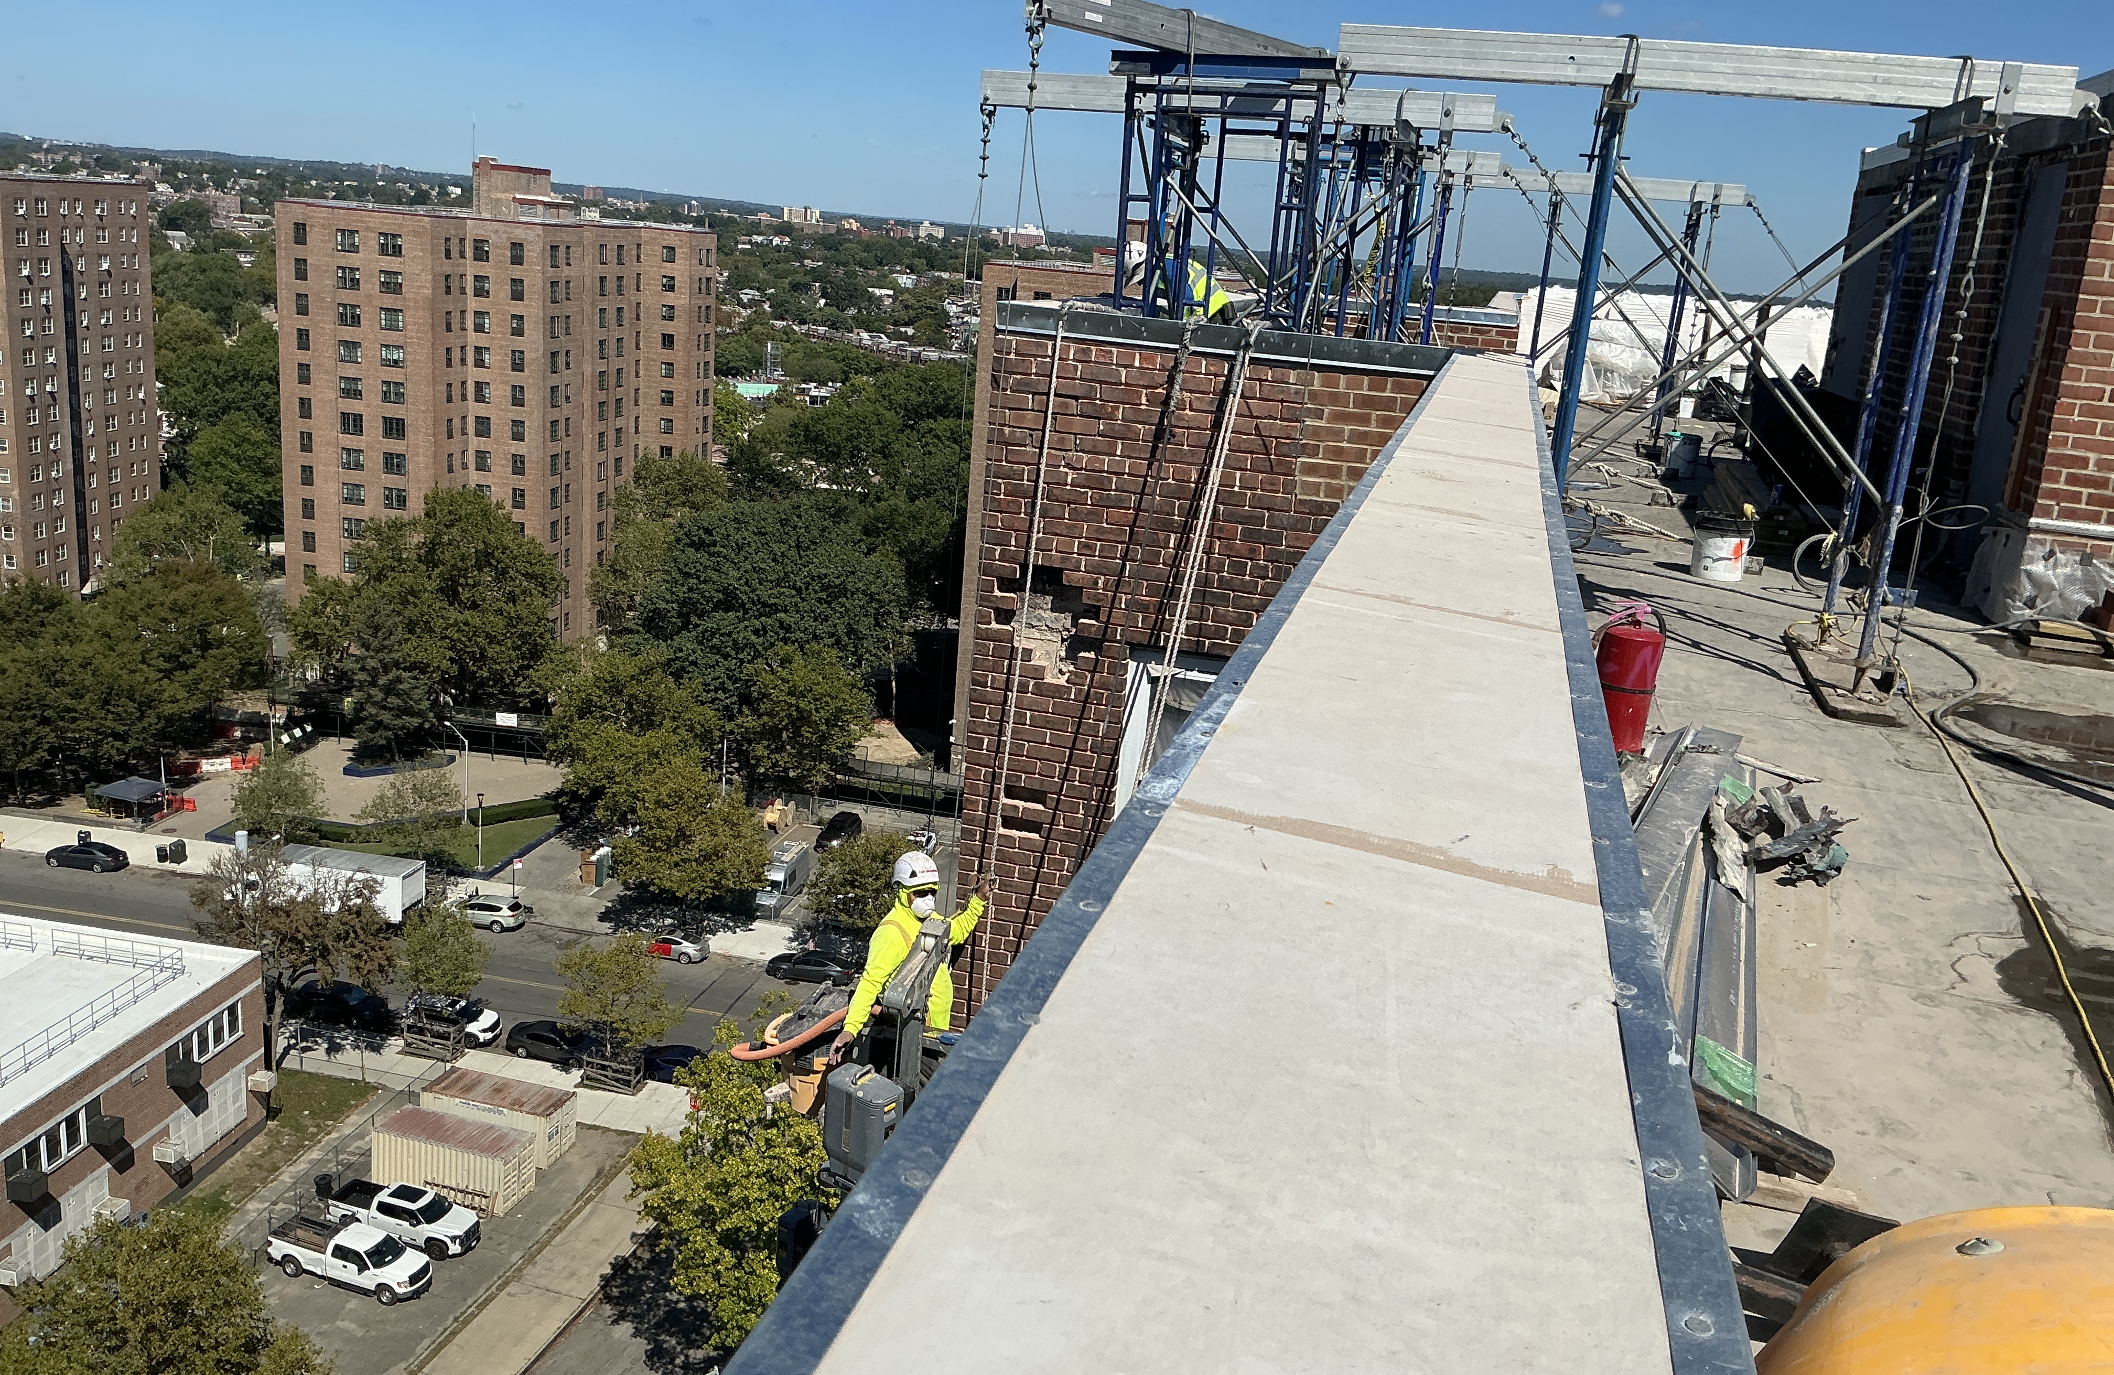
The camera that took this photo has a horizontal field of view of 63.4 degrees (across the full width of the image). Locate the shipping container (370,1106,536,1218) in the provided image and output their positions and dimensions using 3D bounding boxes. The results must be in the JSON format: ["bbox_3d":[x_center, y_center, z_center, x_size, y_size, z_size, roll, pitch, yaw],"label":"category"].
[{"bbox_3d":[-25.165,19.752,71.482,6.060,2.590,2.440,8,15,13],"label":"shipping container"}]

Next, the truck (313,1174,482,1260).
[{"bbox_3d":[-25.710,21.018,67.654,5.900,1.960,2.030,9,15,15],"label":"truck"}]

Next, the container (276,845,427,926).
[{"bbox_3d":[-39.702,11.026,95.862,7.700,2.700,2.500,7,15,7],"label":"container"}]

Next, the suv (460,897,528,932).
[{"bbox_3d":[-32.955,12.761,98.646,4.820,1.660,1.880,8,15,13],"label":"suv"}]

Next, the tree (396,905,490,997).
[{"bbox_3d":[-29.652,13.968,82.460,4.200,7.300,4.200,5,15,0],"label":"tree"}]

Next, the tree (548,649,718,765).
[{"bbox_3d":[-29.086,2.587,117.892,11.500,11.000,10.500,1,15,-14],"label":"tree"}]

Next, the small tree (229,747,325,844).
[{"bbox_3d":[-47.533,6.760,104.841,6.000,6.400,5.900,-2,16,-24],"label":"small tree"}]

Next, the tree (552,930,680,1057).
[{"bbox_3d":[-20.713,14.944,80.146,6.000,7.500,5.800,1,15,-14],"label":"tree"}]

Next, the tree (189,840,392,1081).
[{"bbox_3d":[-35.402,12.729,78.659,9.400,11.140,8.800,5,14,0],"label":"tree"}]

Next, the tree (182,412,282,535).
[{"bbox_3d":[-85.160,-21.272,181.720,14.000,15.600,13.500,-2,16,-25],"label":"tree"}]

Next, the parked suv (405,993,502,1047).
[{"bbox_3d":[-29.734,16.393,84.289,4.550,1.680,1.840,8,15,10],"label":"parked suv"}]

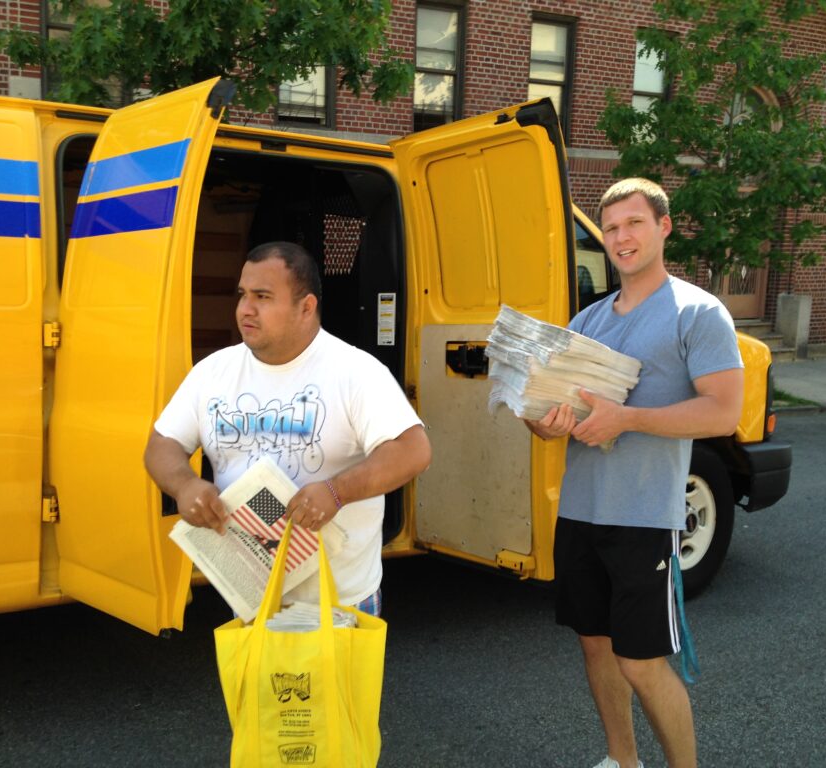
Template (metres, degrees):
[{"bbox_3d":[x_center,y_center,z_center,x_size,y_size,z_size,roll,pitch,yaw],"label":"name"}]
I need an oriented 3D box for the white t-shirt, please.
[{"bbox_3d":[-0.292,0.190,2.270,0.590,0.650,0.350,3,9,11],"label":"white t-shirt"}]

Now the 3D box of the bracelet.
[{"bbox_3d":[-0.168,0.232,2.060,0.016,0.072,0.065,-23,-5,-31],"label":"bracelet"}]

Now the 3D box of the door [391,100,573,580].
[{"bbox_3d":[0.212,-0.130,3.360,0.190,1.500,0.750,-4,4,-38],"label":"door"}]

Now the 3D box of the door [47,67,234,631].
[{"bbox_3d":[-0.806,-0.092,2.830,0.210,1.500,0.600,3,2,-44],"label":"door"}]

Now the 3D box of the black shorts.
[{"bbox_3d":[0.560,0.505,2.660,0.370,0.430,0.310,8,11,35],"label":"black shorts"}]

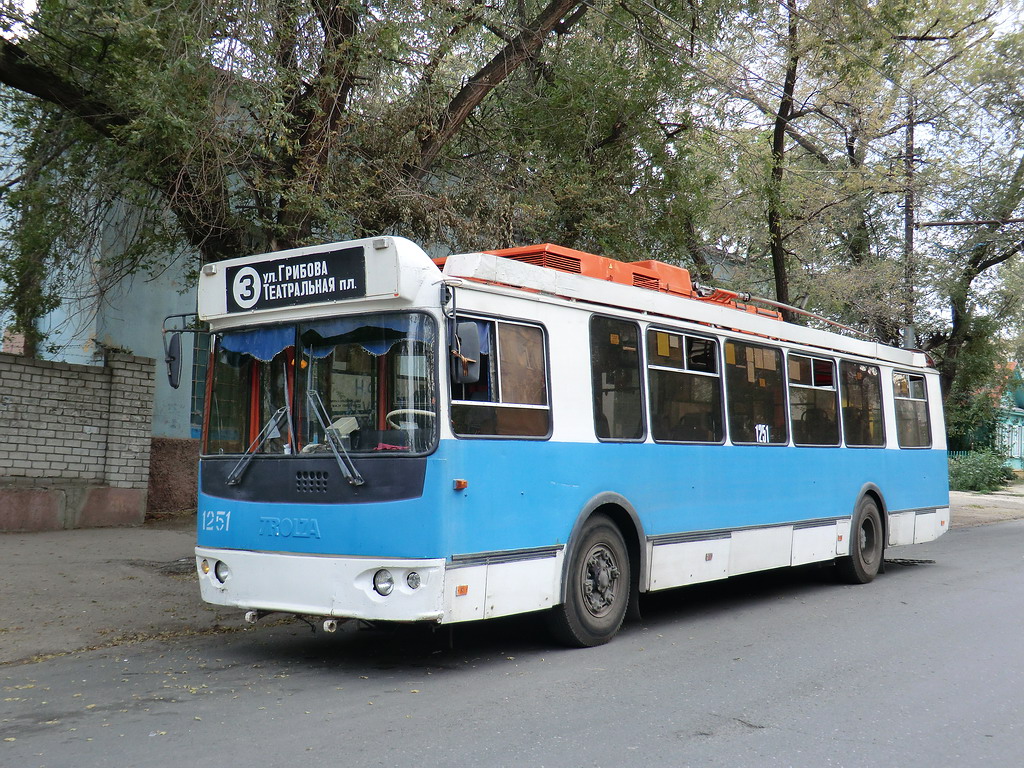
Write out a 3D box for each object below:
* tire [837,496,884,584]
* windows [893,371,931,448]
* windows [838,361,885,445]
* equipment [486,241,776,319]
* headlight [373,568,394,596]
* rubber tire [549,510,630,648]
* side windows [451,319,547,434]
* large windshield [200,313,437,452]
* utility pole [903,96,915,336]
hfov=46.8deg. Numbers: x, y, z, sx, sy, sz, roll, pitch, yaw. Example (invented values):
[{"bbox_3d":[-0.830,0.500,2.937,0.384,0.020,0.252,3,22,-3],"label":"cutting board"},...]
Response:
[{"bbox_3d":[4.186,1.885,14.351,0.294,1.056,1.056,-3,-5,36],"label":"tire"},{"bbox_3d":[5.372,0.363,15.865,0.061,0.995,1.391,-7,-7,36],"label":"windows"},{"bbox_3d":[4.229,0.248,14.304,0.061,1.005,1.431,-7,-7,36],"label":"windows"},{"bbox_3d":[1.109,-0.854,12.189,1.472,0.589,4.872,-3,-5,36],"label":"equipment"},{"bbox_3d":[-0.829,1.325,7.919,0.178,0.178,0.091,-3,-5,36],"label":"headlight"},{"bbox_3d":[0.594,1.561,9.444,0.294,1.045,1.050,-3,-5,36],"label":"rubber tire"},{"bbox_3d":[-0.086,-0.042,8.399,0.061,0.883,1.198,-7,-7,36],"label":"side windows"},{"bbox_3d":[-1.522,0.042,8.500,2.334,0.974,0.264,-3,-9,36],"label":"large windshield"},{"bbox_3d":[8.832,-1.735,26.429,0.244,9.956,0.244,-3,-5,36],"label":"utility pole"}]

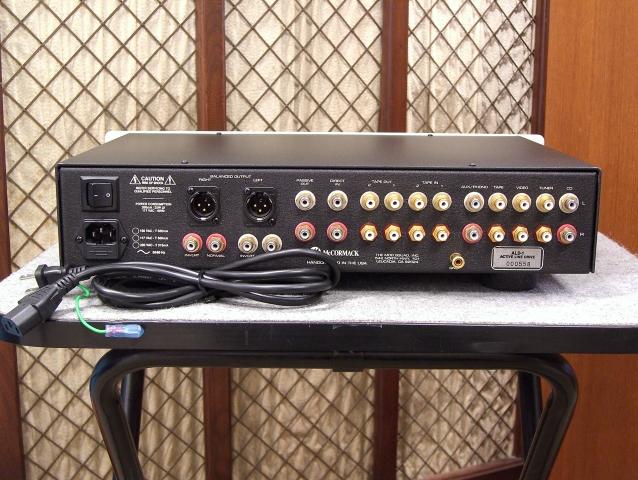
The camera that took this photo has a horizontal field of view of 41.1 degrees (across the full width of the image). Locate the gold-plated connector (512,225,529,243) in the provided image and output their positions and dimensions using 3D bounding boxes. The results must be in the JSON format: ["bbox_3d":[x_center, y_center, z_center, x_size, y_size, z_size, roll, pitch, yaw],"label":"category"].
[{"bbox_3d":[0.162,-0.004,0.678,0.015,0.015,0.013,0,13,-1],"label":"gold-plated connector"}]

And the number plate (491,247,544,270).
[{"bbox_3d":[0.161,0.015,0.688,0.042,0.019,0.002,0,13,-1],"label":"number plate"}]

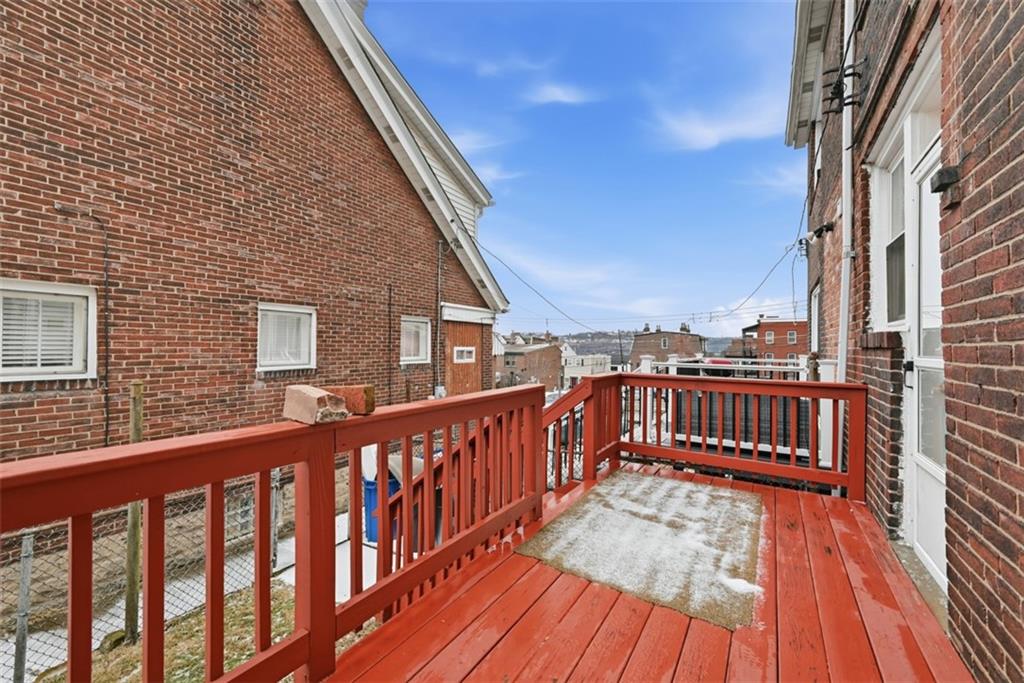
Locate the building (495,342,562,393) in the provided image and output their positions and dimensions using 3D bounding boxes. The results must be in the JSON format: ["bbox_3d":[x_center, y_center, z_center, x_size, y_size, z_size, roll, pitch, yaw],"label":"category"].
[{"bbox_3d":[2.000,3.400,53.000,6.500,6.000,10.000,0,-1,31],"label":"building"}]

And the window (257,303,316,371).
[{"bbox_3d":[-3.083,-0.057,5.495,0.110,0.870,0.840,0,-1,29],"label":"window"}]

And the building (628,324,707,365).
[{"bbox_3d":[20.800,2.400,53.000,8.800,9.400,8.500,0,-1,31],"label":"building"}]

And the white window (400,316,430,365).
[{"bbox_3d":[-1.855,-0.011,7.712,0.110,0.880,0.840,0,-1,29],"label":"white window"}]

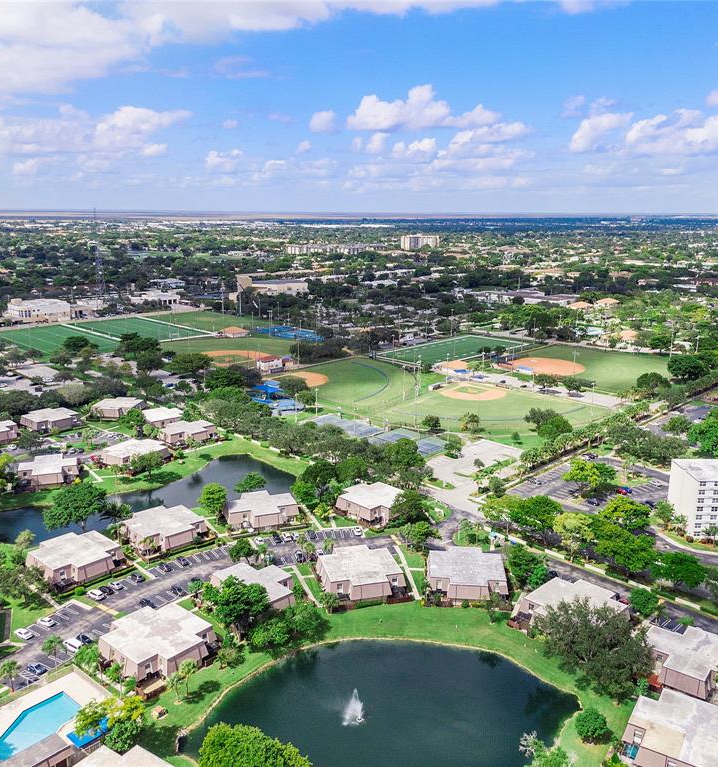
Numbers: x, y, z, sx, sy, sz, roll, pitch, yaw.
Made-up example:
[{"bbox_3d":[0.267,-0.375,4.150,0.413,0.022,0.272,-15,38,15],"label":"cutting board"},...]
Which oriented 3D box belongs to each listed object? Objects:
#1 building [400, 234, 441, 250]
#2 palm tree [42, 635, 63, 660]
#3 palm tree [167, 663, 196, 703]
[{"bbox_3d":[146.793,-342.853,1730.276,89.000,36.000,26.000,-5,15,-19],"label":"building"},{"bbox_3d":[-65.894,58.086,153.391,4.800,7.300,4.800,0,14,0],"label":"palm tree"},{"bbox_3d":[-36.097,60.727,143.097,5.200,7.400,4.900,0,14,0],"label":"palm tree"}]

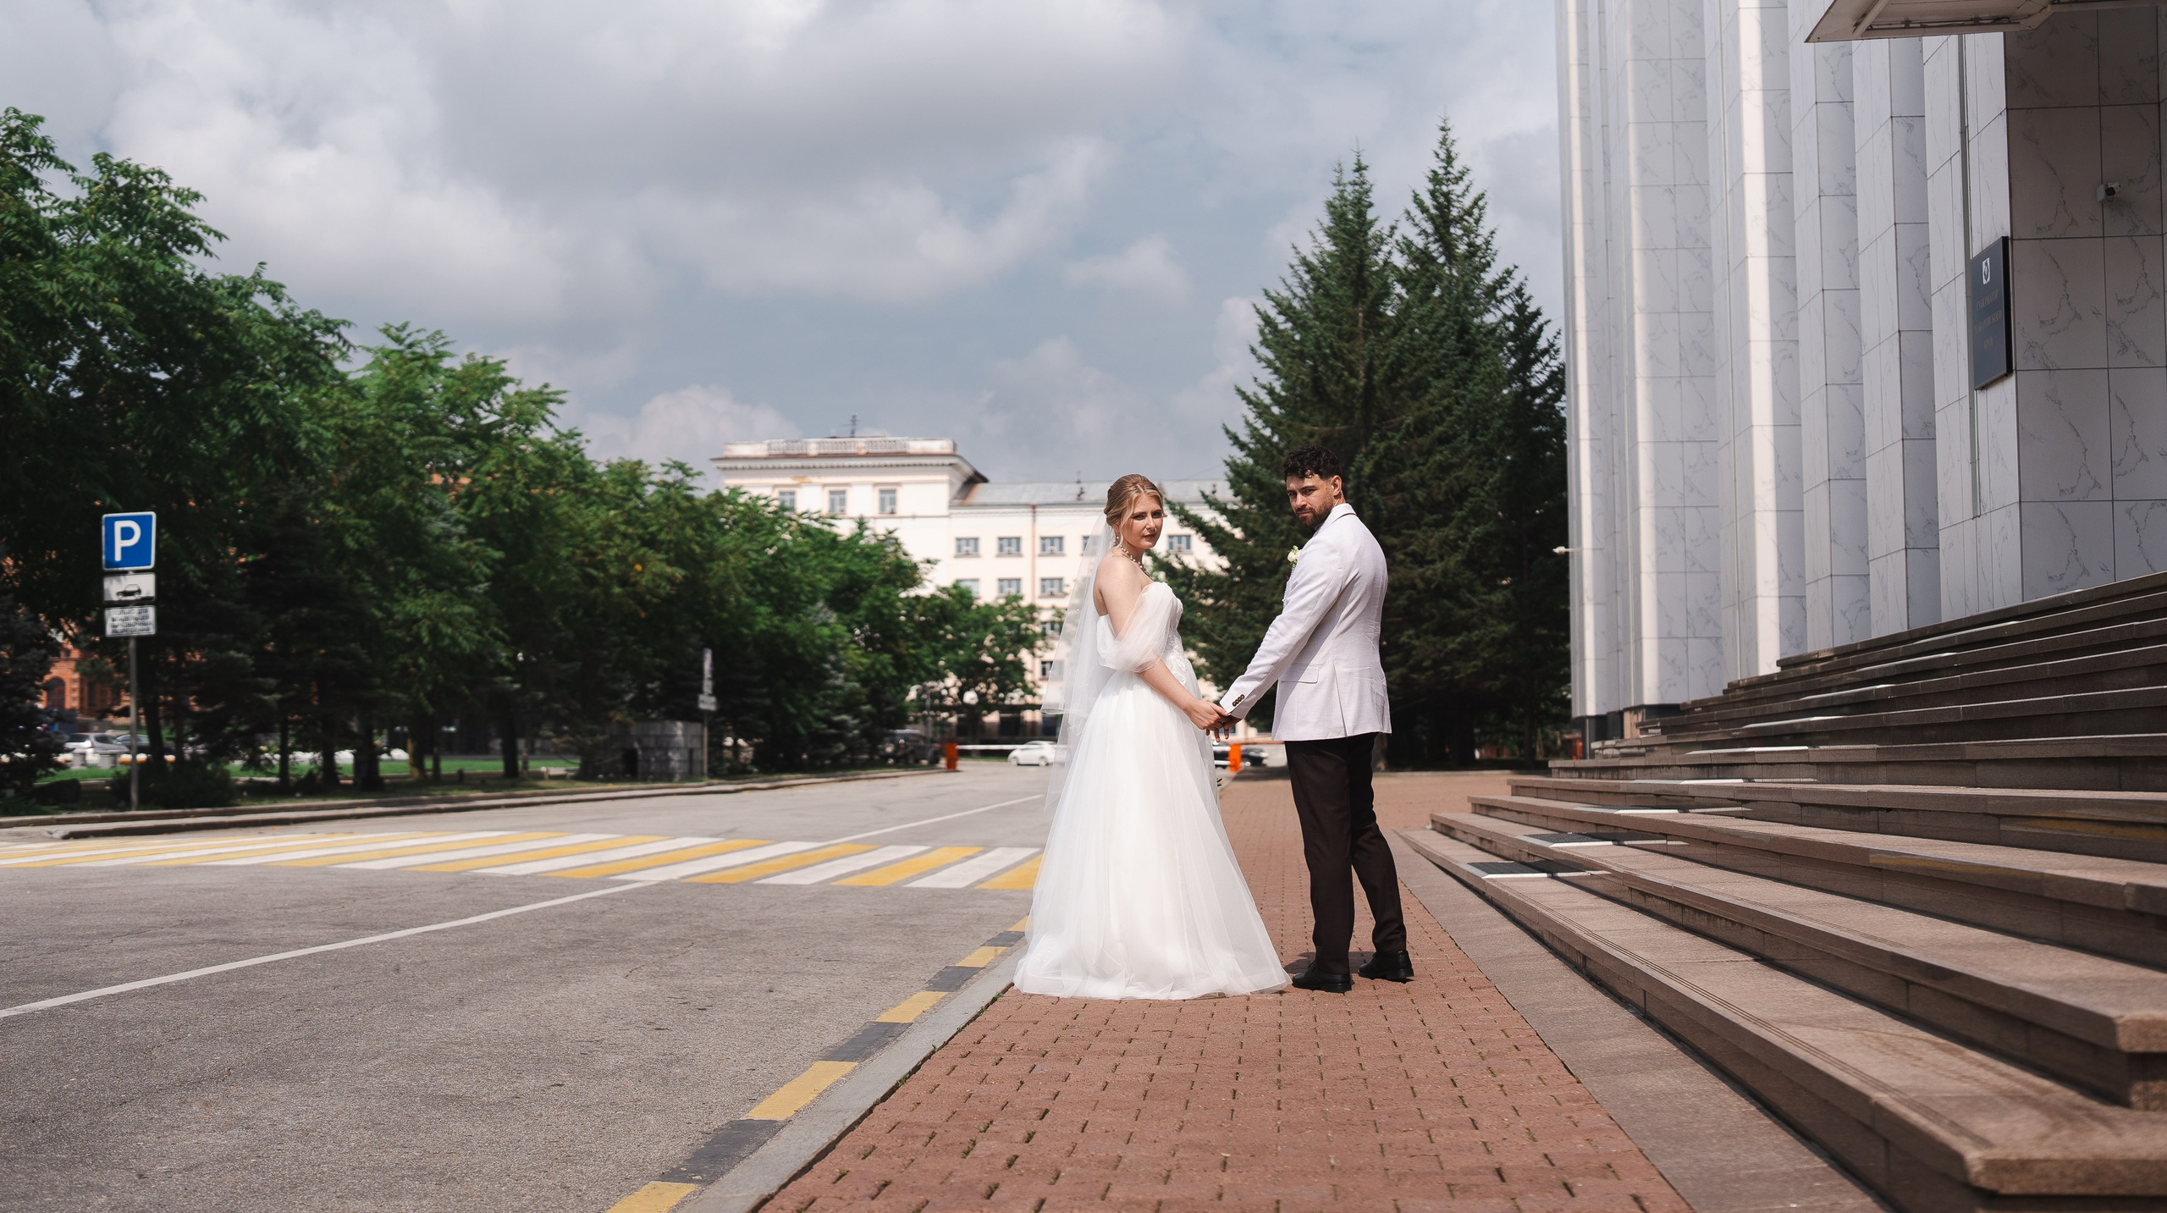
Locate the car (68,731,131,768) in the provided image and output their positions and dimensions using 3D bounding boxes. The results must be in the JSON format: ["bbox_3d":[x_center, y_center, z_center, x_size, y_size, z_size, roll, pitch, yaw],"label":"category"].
[{"bbox_3d":[-51.800,7.500,111.000,1.730,1.570,4.400,0,-4,4],"label":"car"}]

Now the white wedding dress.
[{"bbox_3d":[0.228,0.567,7.000,0.900,1.360,0.820,1,-4,-11],"label":"white wedding dress"}]

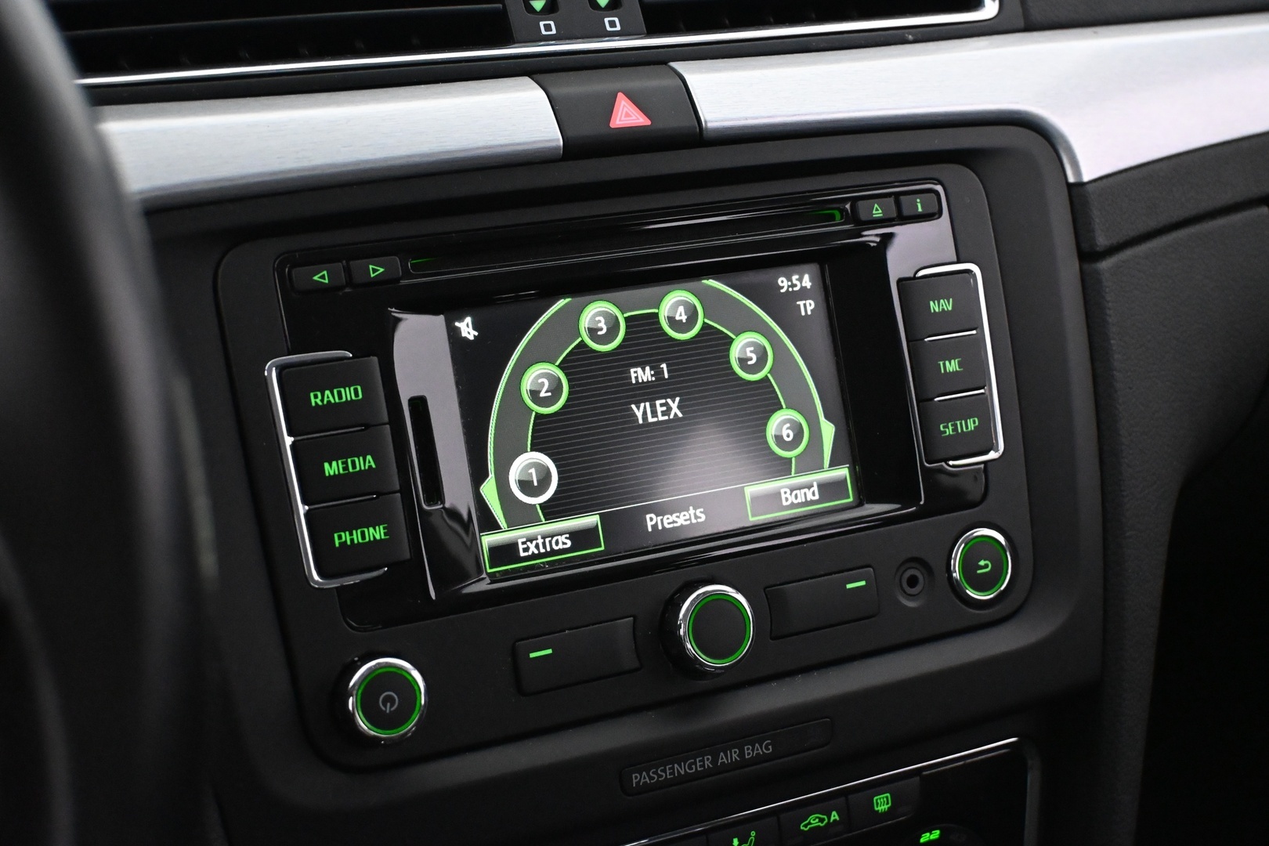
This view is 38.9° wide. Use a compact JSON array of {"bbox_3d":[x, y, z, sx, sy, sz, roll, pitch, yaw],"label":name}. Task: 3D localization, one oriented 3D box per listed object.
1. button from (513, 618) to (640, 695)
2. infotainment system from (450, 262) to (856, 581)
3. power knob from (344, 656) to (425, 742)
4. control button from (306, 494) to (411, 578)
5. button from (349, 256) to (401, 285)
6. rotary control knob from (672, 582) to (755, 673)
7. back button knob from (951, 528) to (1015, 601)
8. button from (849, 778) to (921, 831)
[{"bbox_3d":[-0.015,0.060,0.462,0.033,0.013,0.004,-10,3,-23],"label":"button"},{"bbox_3d":[0.005,-0.003,0.479,0.109,0.067,0.006,-10,3,-23],"label":"infotainment system"},{"bbox_3d":[-0.061,0.066,0.436,0.020,0.020,0.010,-10,3,-23],"label":"power knob"},{"bbox_3d":[-0.068,0.027,0.439,0.024,0.016,0.006,-10,3,-23],"label":"control button"},{"bbox_3d":[-0.064,-0.037,0.442,0.013,0.006,0.004,-10,3,-23],"label":"button"},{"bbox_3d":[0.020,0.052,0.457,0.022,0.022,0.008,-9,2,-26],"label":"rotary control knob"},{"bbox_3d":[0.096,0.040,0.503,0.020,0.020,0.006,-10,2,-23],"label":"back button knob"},{"bbox_3d":[0.068,0.104,0.494,0.023,0.010,0.004,-10,3,-23],"label":"button"}]

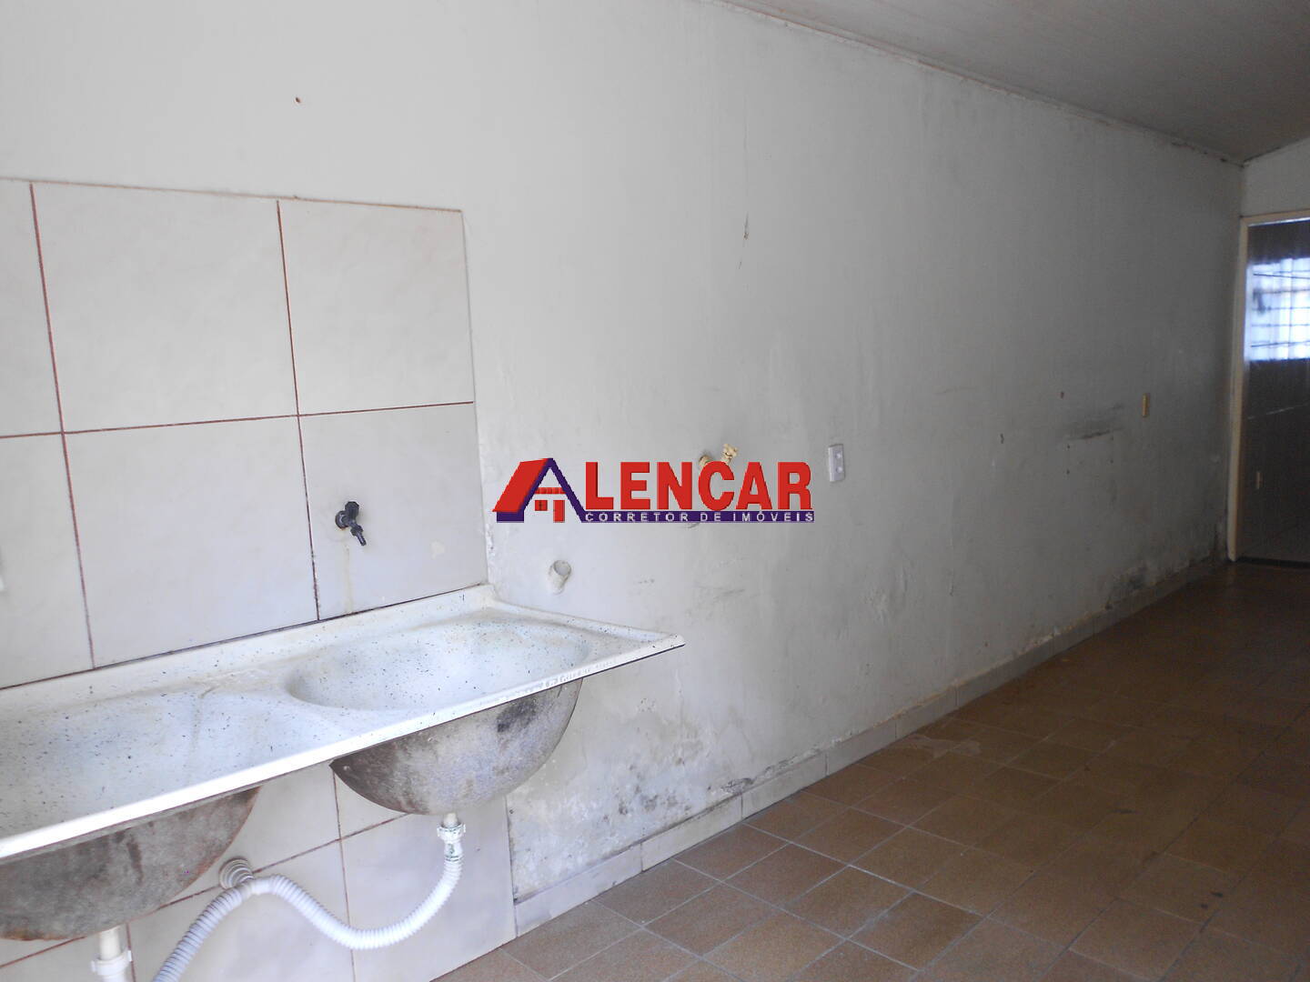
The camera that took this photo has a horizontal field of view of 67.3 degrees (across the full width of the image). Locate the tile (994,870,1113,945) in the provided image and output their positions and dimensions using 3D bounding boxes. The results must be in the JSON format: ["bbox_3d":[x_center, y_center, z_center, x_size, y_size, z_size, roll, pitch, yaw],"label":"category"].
[{"bbox_3d":[1.012,1.065,2.501,0.294,0.009,0.200,-10,9,-42],"label":"tile"}]

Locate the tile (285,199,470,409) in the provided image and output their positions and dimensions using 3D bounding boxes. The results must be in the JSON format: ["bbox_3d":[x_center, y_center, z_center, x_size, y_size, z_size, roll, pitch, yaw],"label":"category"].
[{"bbox_3d":[-0.604,-0.404,2.188,0.434,0.436,0.010,-10,10,-43],"label":"tile"}]

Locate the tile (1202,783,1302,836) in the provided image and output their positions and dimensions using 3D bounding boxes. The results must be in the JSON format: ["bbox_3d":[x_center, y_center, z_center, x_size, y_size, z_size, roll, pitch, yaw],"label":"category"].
[{"bbox_3d":[1.829,0.976,3.005,0.297,0.010,0.203,-10,9,-42],"label":"tile"}]

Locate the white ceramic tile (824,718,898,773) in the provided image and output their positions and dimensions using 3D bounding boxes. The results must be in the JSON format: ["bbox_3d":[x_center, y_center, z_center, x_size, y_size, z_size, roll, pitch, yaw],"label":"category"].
[{"bbox_3d":[0.743,0.908,3.524,0.432,0.083,0.010,-9,9,-43],"label":"white ceramic tile"}]

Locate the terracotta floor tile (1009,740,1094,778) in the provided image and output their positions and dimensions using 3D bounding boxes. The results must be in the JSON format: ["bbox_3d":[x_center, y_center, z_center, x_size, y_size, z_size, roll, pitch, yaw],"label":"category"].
[{"bbox_3d":[1.377,0.931,3.393,0.294,0.010,0.201,-9,9,-43],"label":"terracotta floor tile"}]

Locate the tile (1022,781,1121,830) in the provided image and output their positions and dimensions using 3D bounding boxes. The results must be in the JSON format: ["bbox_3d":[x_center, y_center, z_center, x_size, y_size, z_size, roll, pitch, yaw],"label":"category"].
[{"bbox_3d":[1.301,0.976,3.041,0.294,0.010,0.201,-9,9,-43],"label":"tile"}]

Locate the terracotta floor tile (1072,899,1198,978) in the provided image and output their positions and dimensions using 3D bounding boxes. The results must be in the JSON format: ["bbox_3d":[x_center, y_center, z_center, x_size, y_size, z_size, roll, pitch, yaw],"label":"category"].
[{"bbox_3d":[1.161,1.080,2.365,0.296,0.010,0.203,-9,9,-43],"label":"terracotta floor tile"}]

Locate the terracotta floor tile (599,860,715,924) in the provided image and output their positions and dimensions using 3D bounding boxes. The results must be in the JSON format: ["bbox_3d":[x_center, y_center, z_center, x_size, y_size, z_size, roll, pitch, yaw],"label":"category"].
[{"bbox_3d":[0.009,1.106,2.712,0.296,0.010,0.203,-9,9,-43],"label":"terracotta floor tile"}]

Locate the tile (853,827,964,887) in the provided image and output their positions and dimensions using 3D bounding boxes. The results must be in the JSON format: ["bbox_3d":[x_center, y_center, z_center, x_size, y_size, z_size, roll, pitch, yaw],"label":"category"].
[{"bbox_3d":[0.733,1.052,2.819,0.296,0.010,0.203,-9,9,-43],"label":"tile"}]

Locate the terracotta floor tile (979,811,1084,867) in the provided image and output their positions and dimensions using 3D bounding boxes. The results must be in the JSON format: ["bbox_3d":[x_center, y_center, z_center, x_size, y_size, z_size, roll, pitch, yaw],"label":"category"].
[{"bbox_3d":[1.104,1.030,2.898,0.297,0.010,0.203,-10,9,-42],"label":"terracotta floor tile"}]

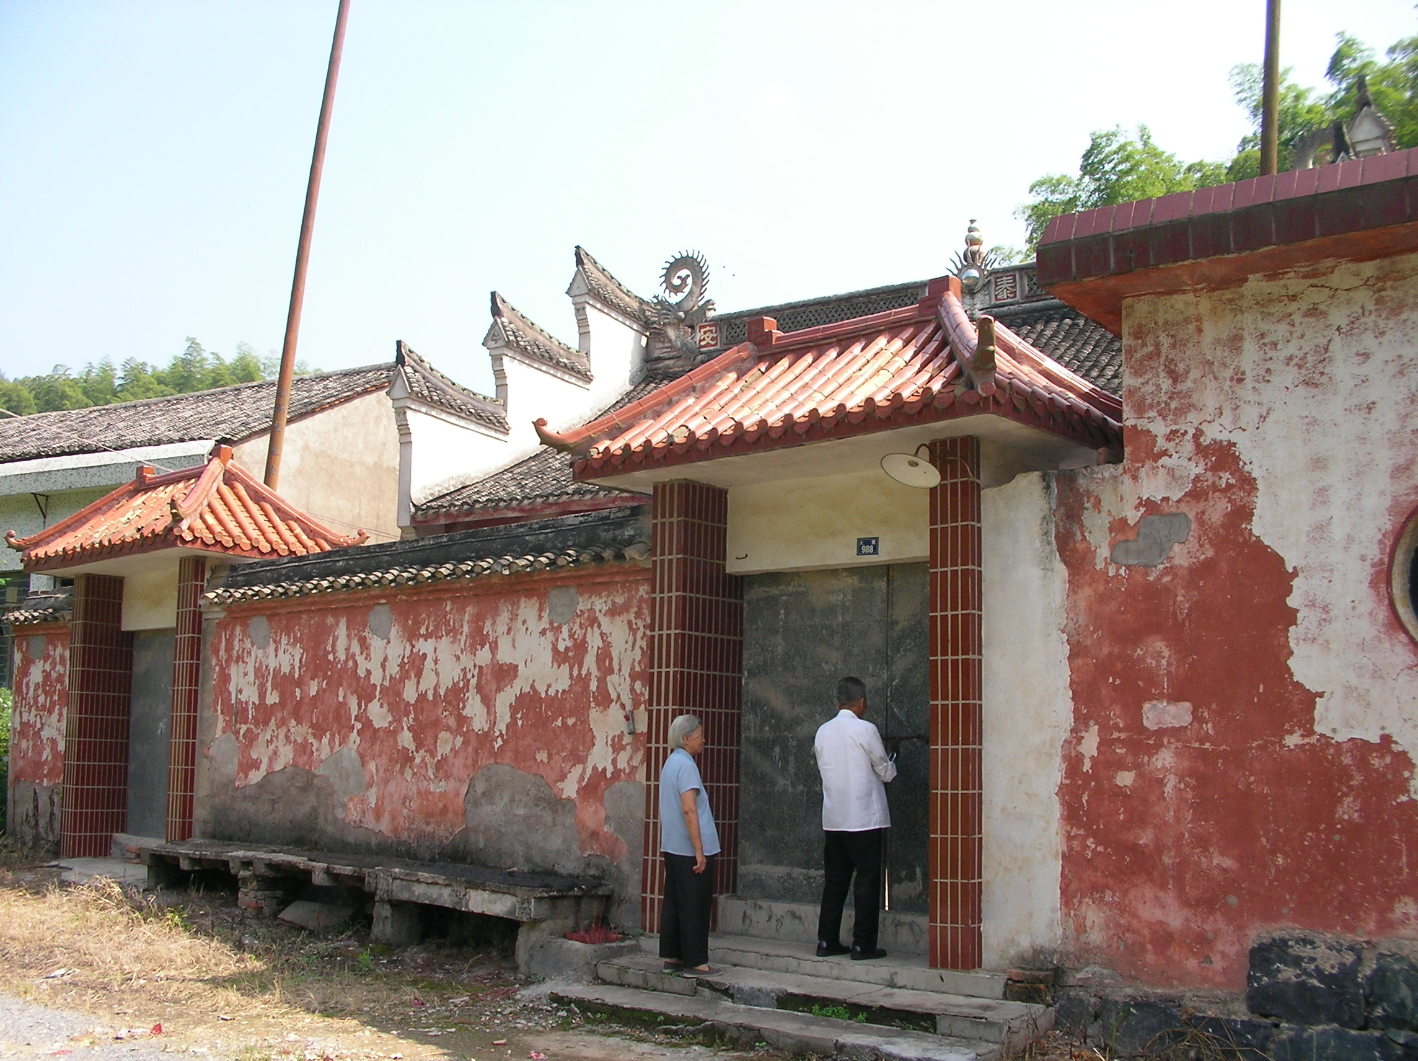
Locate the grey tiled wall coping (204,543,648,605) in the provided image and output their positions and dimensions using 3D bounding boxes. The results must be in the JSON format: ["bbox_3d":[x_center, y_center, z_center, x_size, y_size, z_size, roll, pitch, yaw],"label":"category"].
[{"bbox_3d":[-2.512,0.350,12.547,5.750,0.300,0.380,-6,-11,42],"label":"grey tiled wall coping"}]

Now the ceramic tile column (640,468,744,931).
[{"bbox_3d":[-0.088,1.172,10.411,0.266,2.925,0.650,-6,-11,40],"label":"ceramic tile column"}]

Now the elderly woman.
[{"bbox_3d":[-0.134,1.893,9.535,0.340,1.530,0.440,2,-8,-8],"label":"elderly woman"}]

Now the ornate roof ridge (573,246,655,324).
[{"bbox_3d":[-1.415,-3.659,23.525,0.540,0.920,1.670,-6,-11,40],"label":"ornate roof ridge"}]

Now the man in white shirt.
[{"bbox_3d":[0.873,1.666,9.172,0.470,1.620,0.380,-6,-11,40],"label":"man in white shirt"}]

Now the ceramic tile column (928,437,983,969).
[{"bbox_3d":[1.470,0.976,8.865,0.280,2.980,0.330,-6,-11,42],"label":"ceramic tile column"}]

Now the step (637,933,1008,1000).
[{"bbox_3d":[0.687,2.526,9.086,2.580,0.115,0.580,-6,-11,40],"label":"step"}]

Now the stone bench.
[{"bbox_3d":[-2.798,2.789,11.911,5.150,0.500,0.780,-6,-11,42],"label":"stone bench"}]

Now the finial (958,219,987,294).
[{"bbox_3d":[3.665,-3.818,21.664,0.420,1.020,0.360,-5,-10,37],"label":"finial"}]

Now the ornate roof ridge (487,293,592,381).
[{"bbox_3d":[-2.424,-2.752,22.230,0.540,0.910,1.800,-6,-11,40],"label":"ornate roof ridge"}]

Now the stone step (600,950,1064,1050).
[{"bbox_3d":[0.505,2.564,8.571,2.720,0.125,0.600,-6,-11,40],"label":"stone step"}]

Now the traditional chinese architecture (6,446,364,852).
[{"bbox_3d":[-5.593,1.282,15.979,3.550,4.250,2.000,-7,-11,44],"label":"traditional chinese architecture"}]

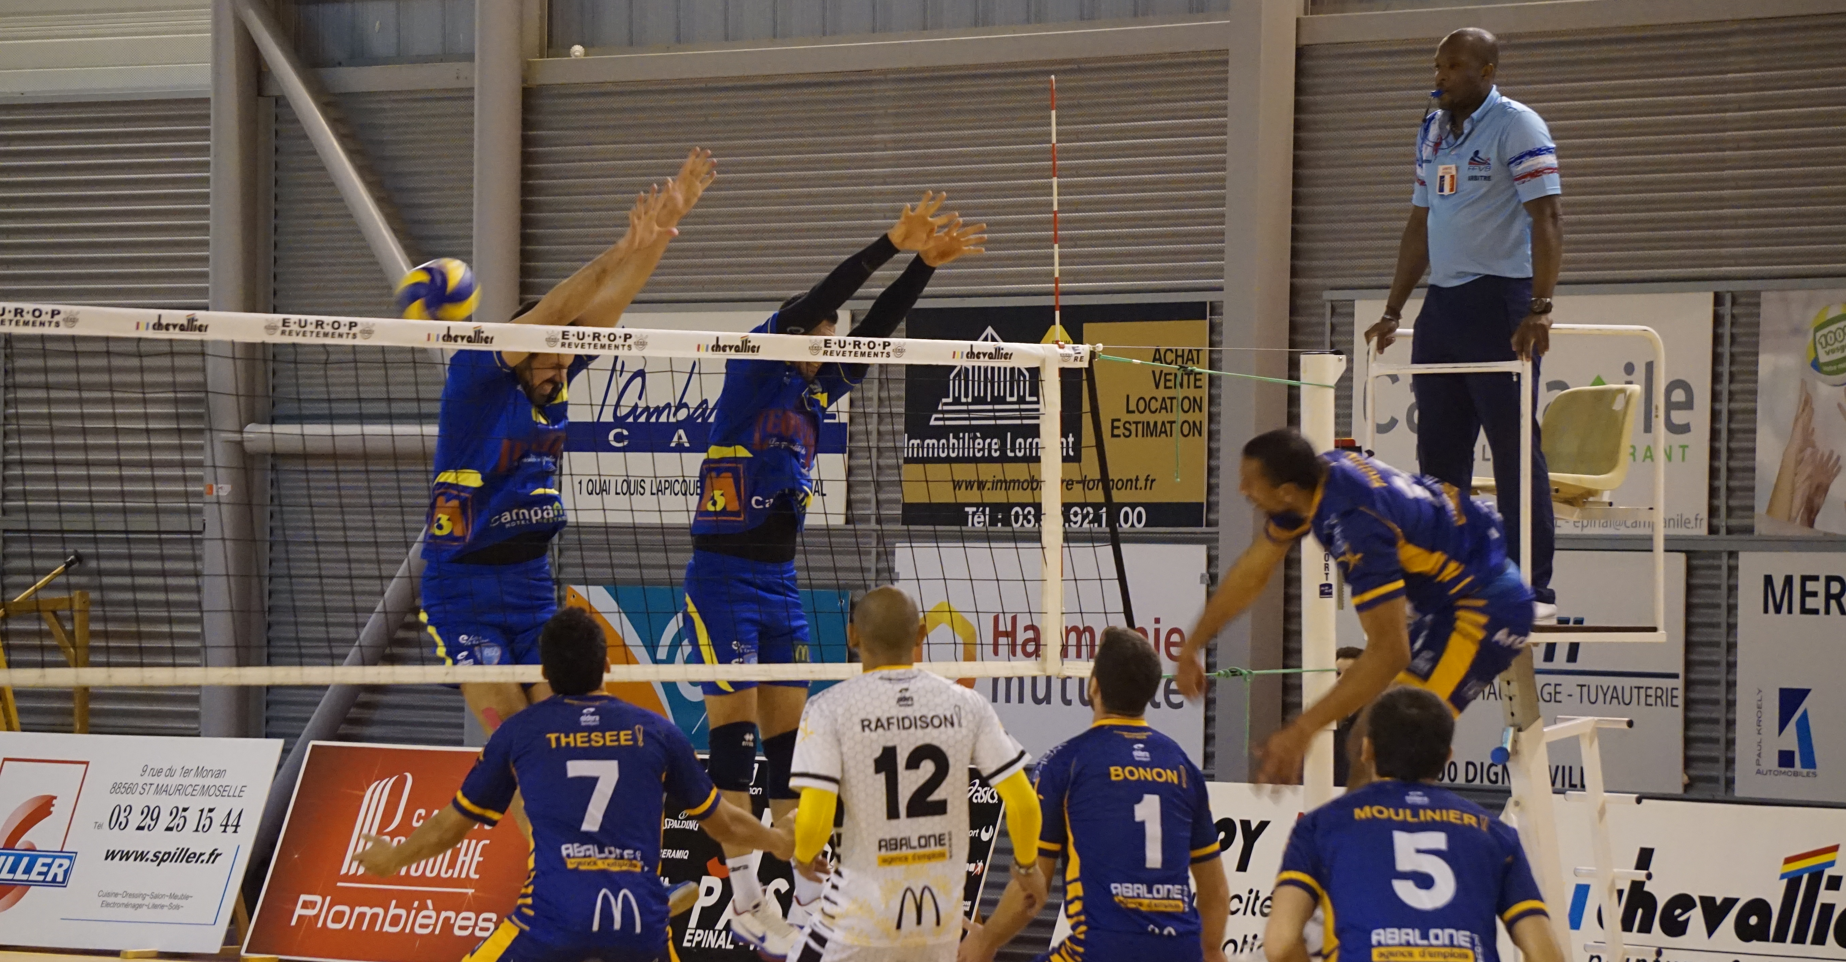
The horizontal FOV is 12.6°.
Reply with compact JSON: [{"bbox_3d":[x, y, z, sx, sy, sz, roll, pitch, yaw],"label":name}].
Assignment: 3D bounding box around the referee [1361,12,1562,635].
[{"bbox_3d":[1.734,-0.499,26.400,0.450,1.840,0.670,2,-1,-43],"label":"referee"}]

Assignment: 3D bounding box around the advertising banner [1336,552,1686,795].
[{"bbox_3d":[2.495,0.810,35.453,0.030,1.000,2.000,1,-1,-42],"label":"advertising banner"}]

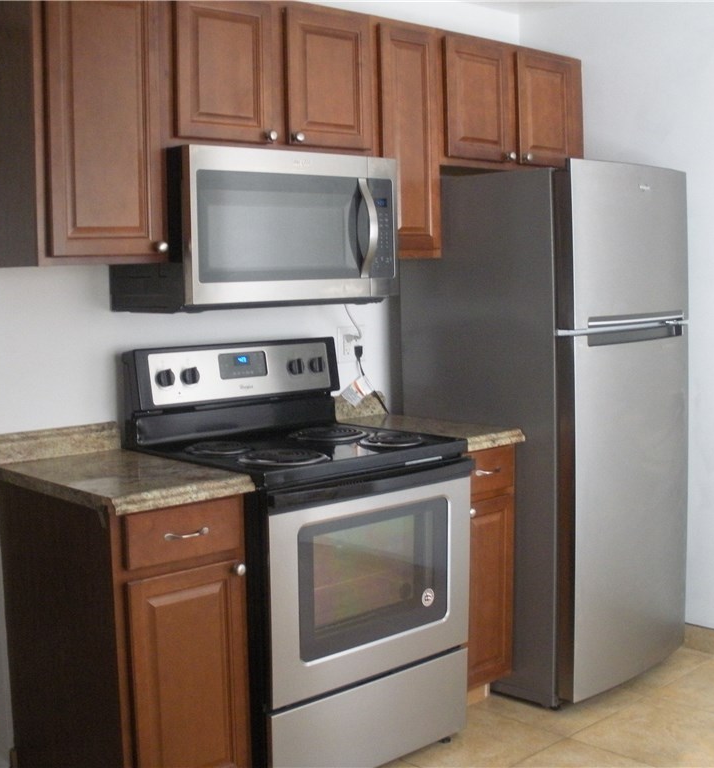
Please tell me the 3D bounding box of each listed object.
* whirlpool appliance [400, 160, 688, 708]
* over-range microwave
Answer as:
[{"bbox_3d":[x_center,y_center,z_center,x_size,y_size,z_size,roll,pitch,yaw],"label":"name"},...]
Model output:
[{"bbox_3d":[0.677,0.146,3.733,0.690,1.751,0.774,-6,7,-42],"label":"whirlpool appliance"},{"bbox_3d":[-0.301,-0.450,3.166,0.752,0.426,0.444,-6,7,-42],"label":"over-range microwave"}]

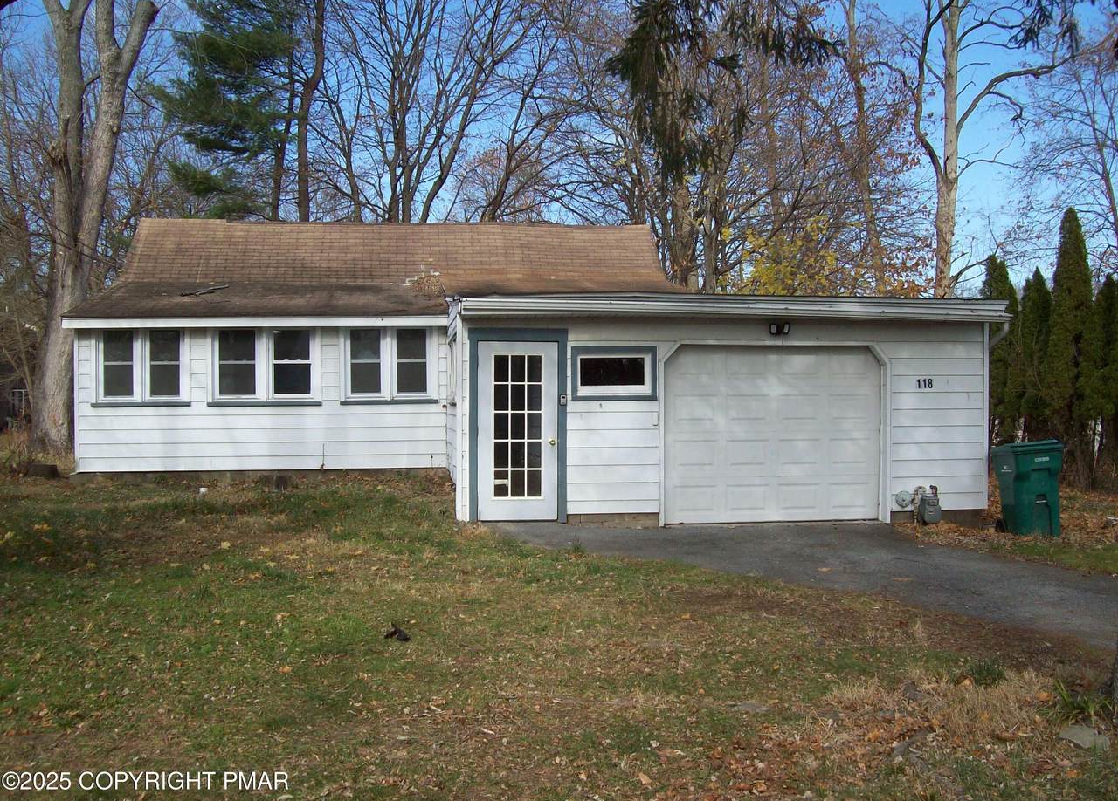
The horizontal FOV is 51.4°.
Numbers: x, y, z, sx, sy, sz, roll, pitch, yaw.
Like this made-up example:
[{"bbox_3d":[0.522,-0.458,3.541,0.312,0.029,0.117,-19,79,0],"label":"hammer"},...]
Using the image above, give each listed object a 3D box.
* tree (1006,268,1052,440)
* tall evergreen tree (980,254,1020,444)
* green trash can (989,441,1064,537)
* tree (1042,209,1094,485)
[{"bbox_3d":[7.930,-0.460,19.600,0.800,3.580,0.800,0,1,0],"label":"tree"},{"bbox_3d":[7.820,-0.630,20.500,0.780,3.900,0.780,0,1,0],"label":"tall evergreen tree"},{"bbox_3d":[5.400,1.000,13.450,0.620,1.080,0.740,0,1,2],"label":"green trash can"},{"bbox_3d":[8.100,-0.850,18.500,0.830,4.400,0.830,0,1,0],"label":"tree"}]

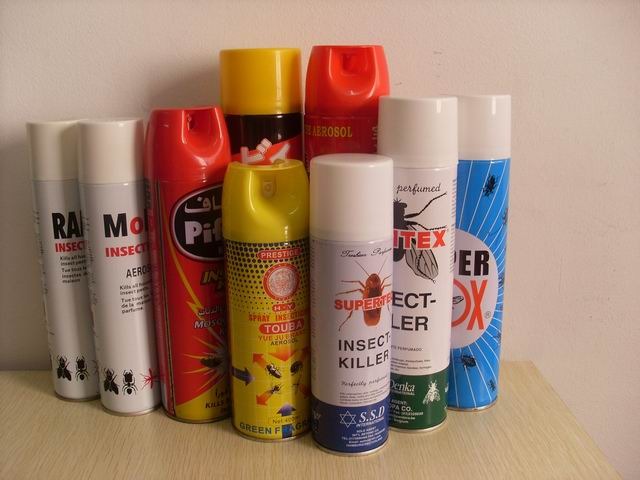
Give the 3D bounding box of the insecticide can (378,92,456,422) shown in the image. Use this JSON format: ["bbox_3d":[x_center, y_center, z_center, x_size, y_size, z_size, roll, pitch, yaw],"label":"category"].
[{"bbox_3d":[0.081,0.021,0.597,0.062,0.279,0.062,-1,13,0],"label":"insecticide can"}]

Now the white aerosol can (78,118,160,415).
[{"bbox_3d":[-0.177,0.026,0.630,0.053,0.261,0.053,7,15,31],"label":"white aerosol can"}]

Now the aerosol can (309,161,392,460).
[{"bbox_3d":[0.025,0.051,0.568,0.064,0.235,0.064,-1,13,0],"label":"aerosol can"}]

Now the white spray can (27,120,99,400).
[{"bbox_3d":[-0.234,0.020,0.666,0.053,0.261,0.053,-1,13,0],"label":"white spray can"}]

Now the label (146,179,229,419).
[{"bbox_3d":[-0.111,0.049,0.629,0.072,0.215,0.072,-1,13,0],"label":"label"}]

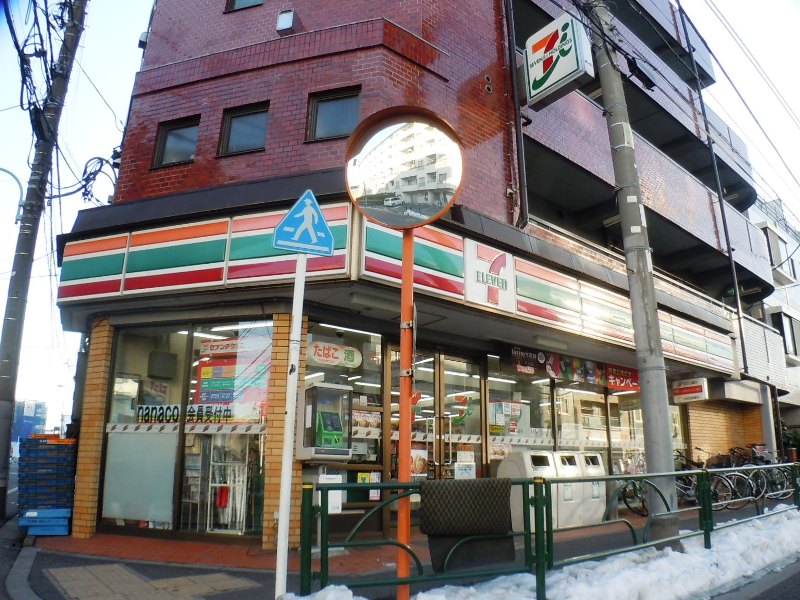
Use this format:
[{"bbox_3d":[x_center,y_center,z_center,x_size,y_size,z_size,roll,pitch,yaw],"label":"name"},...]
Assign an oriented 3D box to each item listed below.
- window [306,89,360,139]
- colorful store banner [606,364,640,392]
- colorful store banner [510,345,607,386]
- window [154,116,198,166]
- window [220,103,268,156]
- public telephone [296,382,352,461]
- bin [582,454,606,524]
[{"bbox_3d":[-0.786,-2.190,7.717,0.690,0.670,0.140,-4,-14,18],"label":"window"},{"bbox_3d":[4.216,1.496,12.081,1.500,0.440,0.040,13,-19,-43],"label":"colorful store banner"},{"bbox_3d":[2.656,1.104,10.495,2.900,0.420,0.040,13,-19,-43],"label":"colorful store banner"},{"bbox_3d":[-2.891,-2.034,8.435,0.690,0.670,0.140,-4,-14,18],"label":"window"},{"bbox_3d":[-1.934,-2.114,8.106,0.690,0.670,0.140,-4,-14,18],"label":"window"},{"bbox_3d":[-0.771,1.236,6.530,0.500,0.740,0.310,13,-19,-43],"label":"public telephone"},{"bbox_3d":[2.559,2.649,9.138,0.620,0.980,0.450,13,-19,-43],"label":"bin"}]

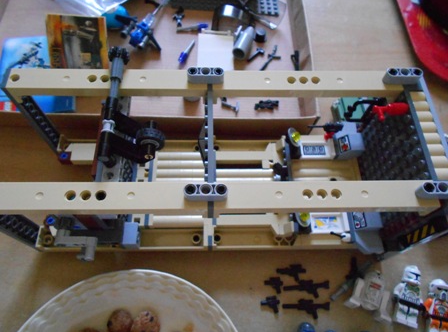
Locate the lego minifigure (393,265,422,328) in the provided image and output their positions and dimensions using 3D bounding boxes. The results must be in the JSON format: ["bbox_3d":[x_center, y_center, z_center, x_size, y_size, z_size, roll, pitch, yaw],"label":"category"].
[{"bbox_3d":[0.138,0.095,0.250,0.024,0.013,0.042,18,65,6],"label":"lego minifigure"}]

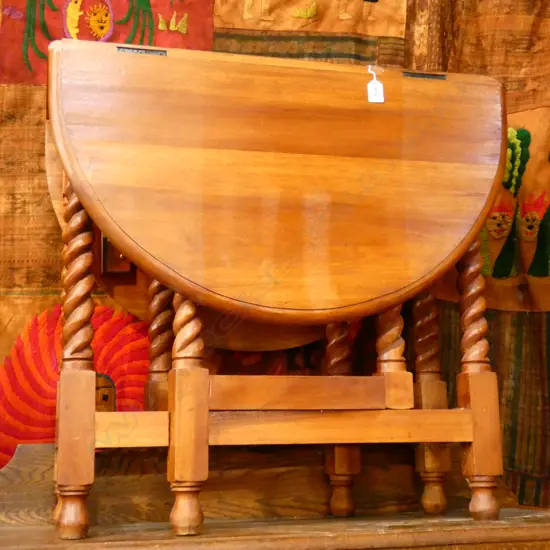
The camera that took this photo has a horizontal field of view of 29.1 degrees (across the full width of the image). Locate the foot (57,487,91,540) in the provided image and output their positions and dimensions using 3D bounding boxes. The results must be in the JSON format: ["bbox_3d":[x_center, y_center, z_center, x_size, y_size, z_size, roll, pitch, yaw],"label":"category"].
[{"bbox_3d":[-0.293,0.346,1.542,0.046,0.079,0.046,2,-10,-14],"label":"foot"}]

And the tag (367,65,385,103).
[{"bbox_3d":[0.163,-0.308,1.708,0.029,0.064,0.004,2,-10,-14],"label":"tag"}]

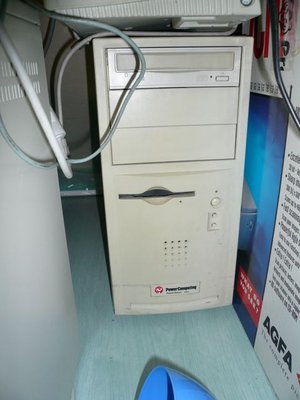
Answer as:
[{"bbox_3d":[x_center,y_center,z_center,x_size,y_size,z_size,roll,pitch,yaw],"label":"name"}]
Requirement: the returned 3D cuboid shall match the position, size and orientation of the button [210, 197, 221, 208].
[{"bbox_3d":[0.084,0.003,0.416,0.013,0.014,0.004,-3,20,-5],"label":"button"}]

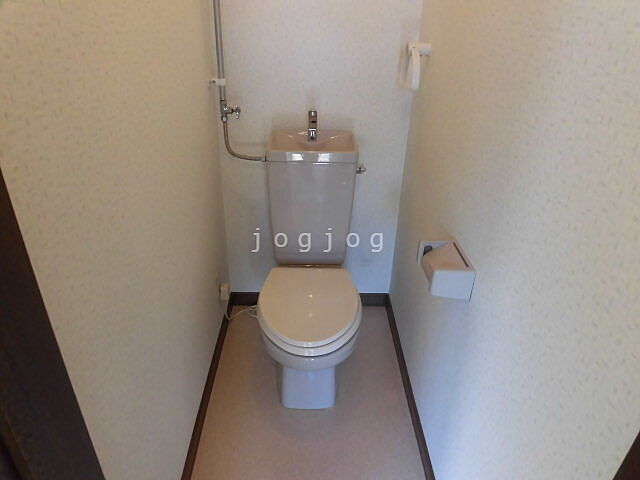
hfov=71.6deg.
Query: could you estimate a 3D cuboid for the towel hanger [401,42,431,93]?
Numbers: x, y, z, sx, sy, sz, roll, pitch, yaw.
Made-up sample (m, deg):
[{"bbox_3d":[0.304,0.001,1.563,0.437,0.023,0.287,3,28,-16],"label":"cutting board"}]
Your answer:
[{"bbox_3d":[0.327,-0.578,1.490,0.074,0.153,0.145,1,29,-2],"label":"towel hanger"}]

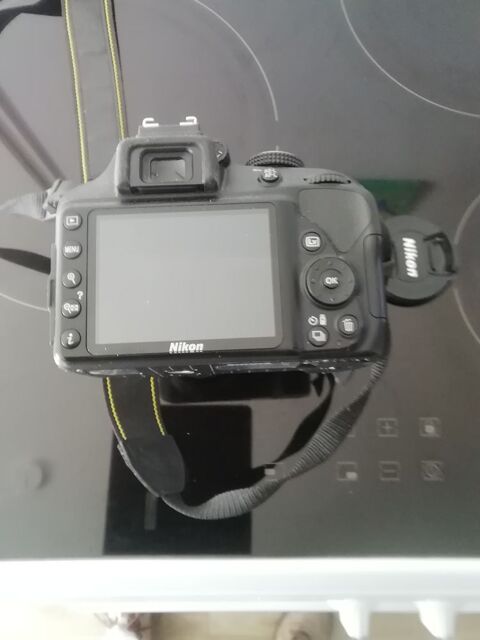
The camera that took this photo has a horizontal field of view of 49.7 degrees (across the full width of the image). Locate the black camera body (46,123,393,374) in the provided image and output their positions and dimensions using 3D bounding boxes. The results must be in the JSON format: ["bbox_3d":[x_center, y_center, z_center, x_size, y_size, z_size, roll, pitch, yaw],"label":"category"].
[{"bbox_3d":[-0.008,-0.022,0.237,0.124,0.139,0.099,-2,80,0],"label":"black camera body"}]

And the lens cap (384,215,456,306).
[{"bbox_3d":[0.100,-0.037,0.307,0.055,0.009,0.055,0,80,0],"label":"lens cap"}]

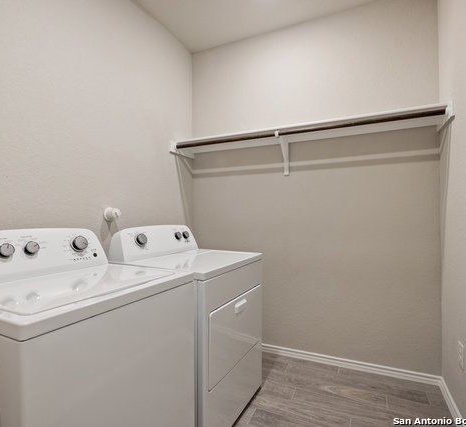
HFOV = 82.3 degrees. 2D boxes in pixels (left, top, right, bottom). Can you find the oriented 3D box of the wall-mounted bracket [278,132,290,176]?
[{"bbox_3d":[0.404,-0.474,2.152,0.039,0.300,0.264,0,-1,25],"label":"wall-mounted bracket"}]

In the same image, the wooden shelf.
[{"bbox_3d":[0.431,-0.485,2.103,2.012,0.321,0.330,0,-1,25],"label":"wooden shelf"}]

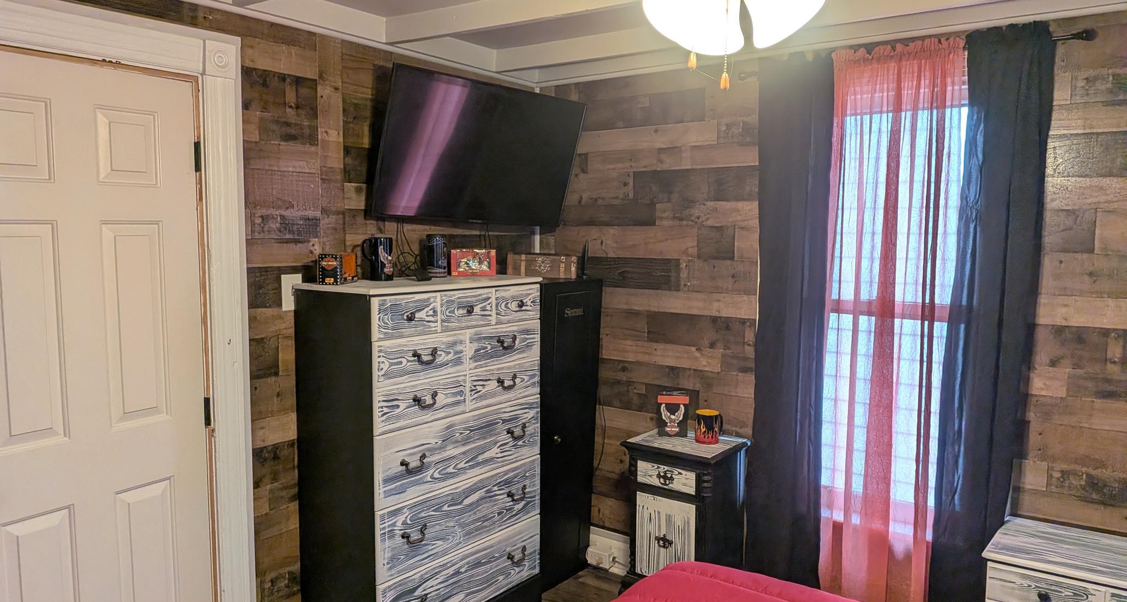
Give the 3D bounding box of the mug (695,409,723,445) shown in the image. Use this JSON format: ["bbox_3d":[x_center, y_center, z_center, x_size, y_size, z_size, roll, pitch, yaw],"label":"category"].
[{"bbox_3d":[0.589,0.502,3.117,0.128,0.118,0.095,-2,6,-26],"label":"mug"}]

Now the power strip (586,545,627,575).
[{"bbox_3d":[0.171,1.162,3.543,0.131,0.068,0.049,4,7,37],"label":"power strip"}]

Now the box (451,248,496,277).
[{"bbox_3d":[-0.367,-0.154,3.173,0.182,0.106,0.066,-1,5,-13],"label":"box"}]

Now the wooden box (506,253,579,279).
[{"bbox_3d":[-0.077,-0.153,3.448,0.303,0.092,0.154,1,5,12],"label":"wooden box"}]

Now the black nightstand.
[{"bbox_3d":[0.480,0.909,3.137,0.405,0.696,0.308,4,7,37],"label":"black nightstand"}]

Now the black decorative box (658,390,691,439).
[{"bbox_3d":[0.457,0.465,3.223,0.128,0.172,0.092,1,5,8],"label":"black decorative box"}]

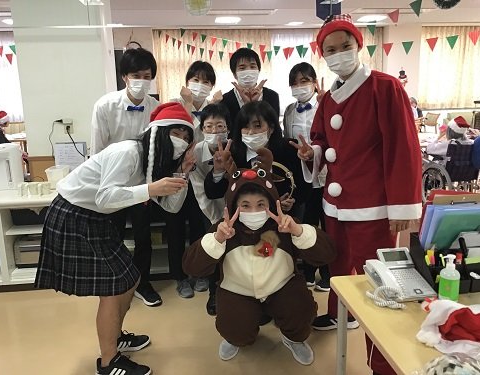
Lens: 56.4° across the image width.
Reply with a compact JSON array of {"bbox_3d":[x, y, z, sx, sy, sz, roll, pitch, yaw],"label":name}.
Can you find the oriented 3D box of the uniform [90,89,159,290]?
[{"bbox_3d":[-0.743,0.052,2.930,0.460,1.380,0.330,-4,11,-13],"label":"uniform"}]

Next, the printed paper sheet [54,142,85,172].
[{"bbox_3d":[-1.268,-0.185,3.380,0.225,0.300,0.015,-3,12,-5],"label":"printed paper sheet"}]

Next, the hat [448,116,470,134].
[{"bbox_3d":[2.255,-0.637,4.600,0.220,0.180,0.230,-8,13,-30],"label":"hat"}]

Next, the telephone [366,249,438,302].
[{"bbox_3d":[0.554,0.289,1.559,0.172,0.110,0.230,-3,12,-7],"label":"telephone"}]

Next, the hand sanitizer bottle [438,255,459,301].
[{"bbox_3d":[0.682,0.296,1.455,0.064,0.153,0.064,-5,12,-17],"label":"hand sanitizer bottle"}]

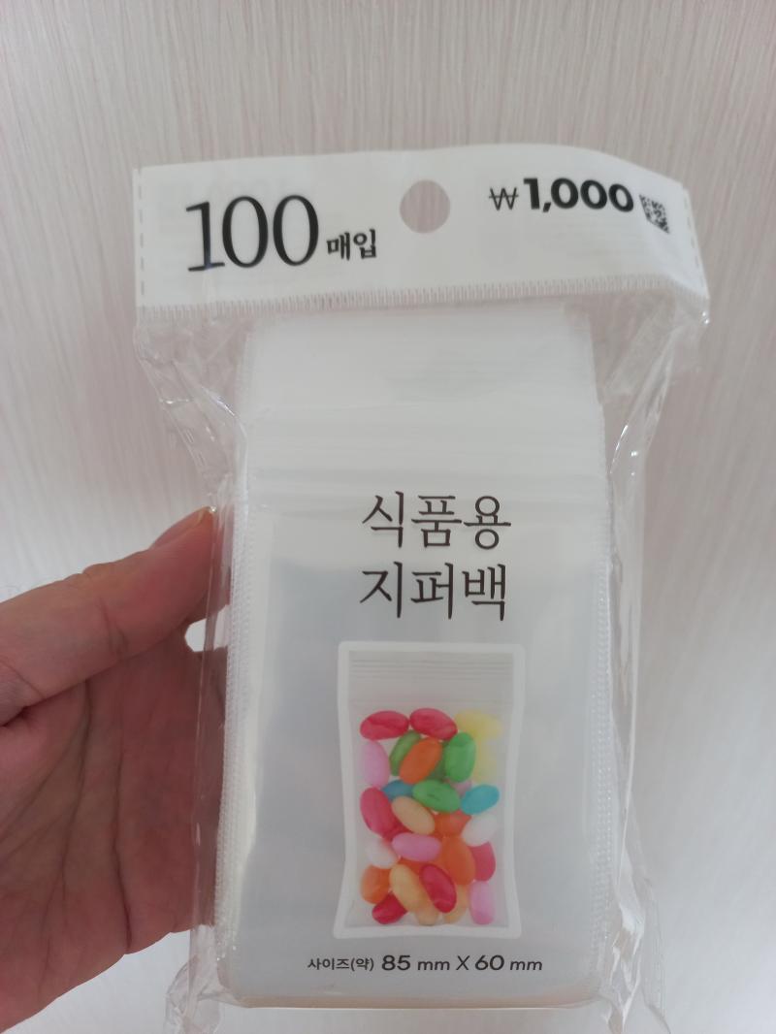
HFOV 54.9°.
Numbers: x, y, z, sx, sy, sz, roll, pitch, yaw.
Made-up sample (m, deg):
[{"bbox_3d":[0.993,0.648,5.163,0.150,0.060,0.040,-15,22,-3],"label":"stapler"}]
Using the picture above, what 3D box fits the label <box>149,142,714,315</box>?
[{"bbox_3d":[0.008,-0.051,0.134,0.104,0.026,0.012,-2,-5,-7],"label":"label"}]

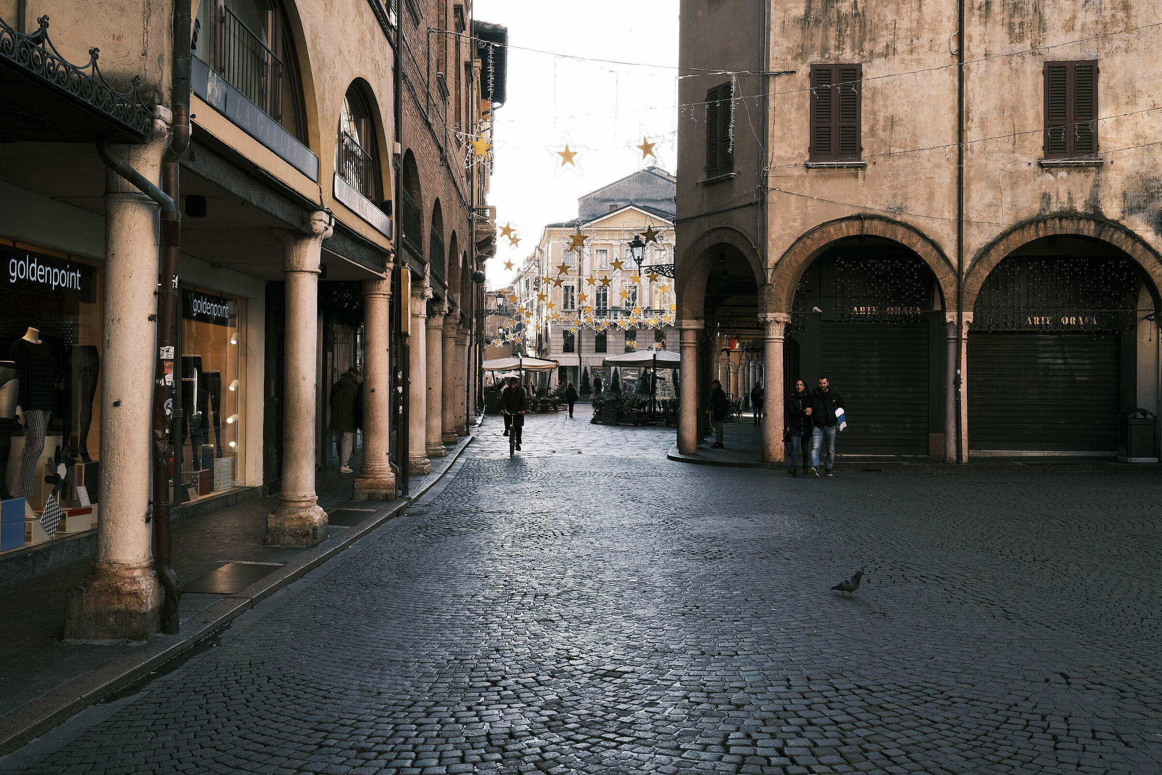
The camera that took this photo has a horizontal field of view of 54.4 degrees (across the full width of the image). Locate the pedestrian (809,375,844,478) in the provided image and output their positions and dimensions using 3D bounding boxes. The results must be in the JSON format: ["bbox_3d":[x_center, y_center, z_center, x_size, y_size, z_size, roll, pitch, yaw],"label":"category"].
[{"bbox_3d":[4.371,0.690,20.100,0.630,1.780,0.460,0,0,9],"label":"pedestrian"}]

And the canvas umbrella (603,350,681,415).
[{"bbox_3d":[2.950,-0.065,47.500,4.100,3.050,4.100,0,0,0],"label":"canvas umbrella"}]

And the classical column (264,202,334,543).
[{"bbox_3d":[-2.708,-0.069,10.680,0.530,3.120,0.530,0,0,-2],"label":"classical column"}]

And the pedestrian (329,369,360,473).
[{"bbox_3d":[-4.005,0.555,19.200,0.560,1.790,0.470,0,0,25],"label":"pedestrian"}]

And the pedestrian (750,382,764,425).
[{"bbox_3d":[6.625,0.594,42.200,0.520,1.630,0.380,0,0,7],"label":"pedestrian"}]

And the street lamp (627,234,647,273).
[{"bbox_3d":[1.321,-3.131,26.500,0.420,0.950,0.420,0,0,0],"label":"street lamp"}]

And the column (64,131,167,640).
[{"bbox_3d":[-2.760,-0.005,6.820,0.500,3.030,0.500,0,0,-2],"label":"column"}]

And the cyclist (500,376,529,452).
[{"bbox_3d":[-1.473,0.585,25.100,0.620,1.700,0.850,0,0,-2],"label":"cyclist"}]

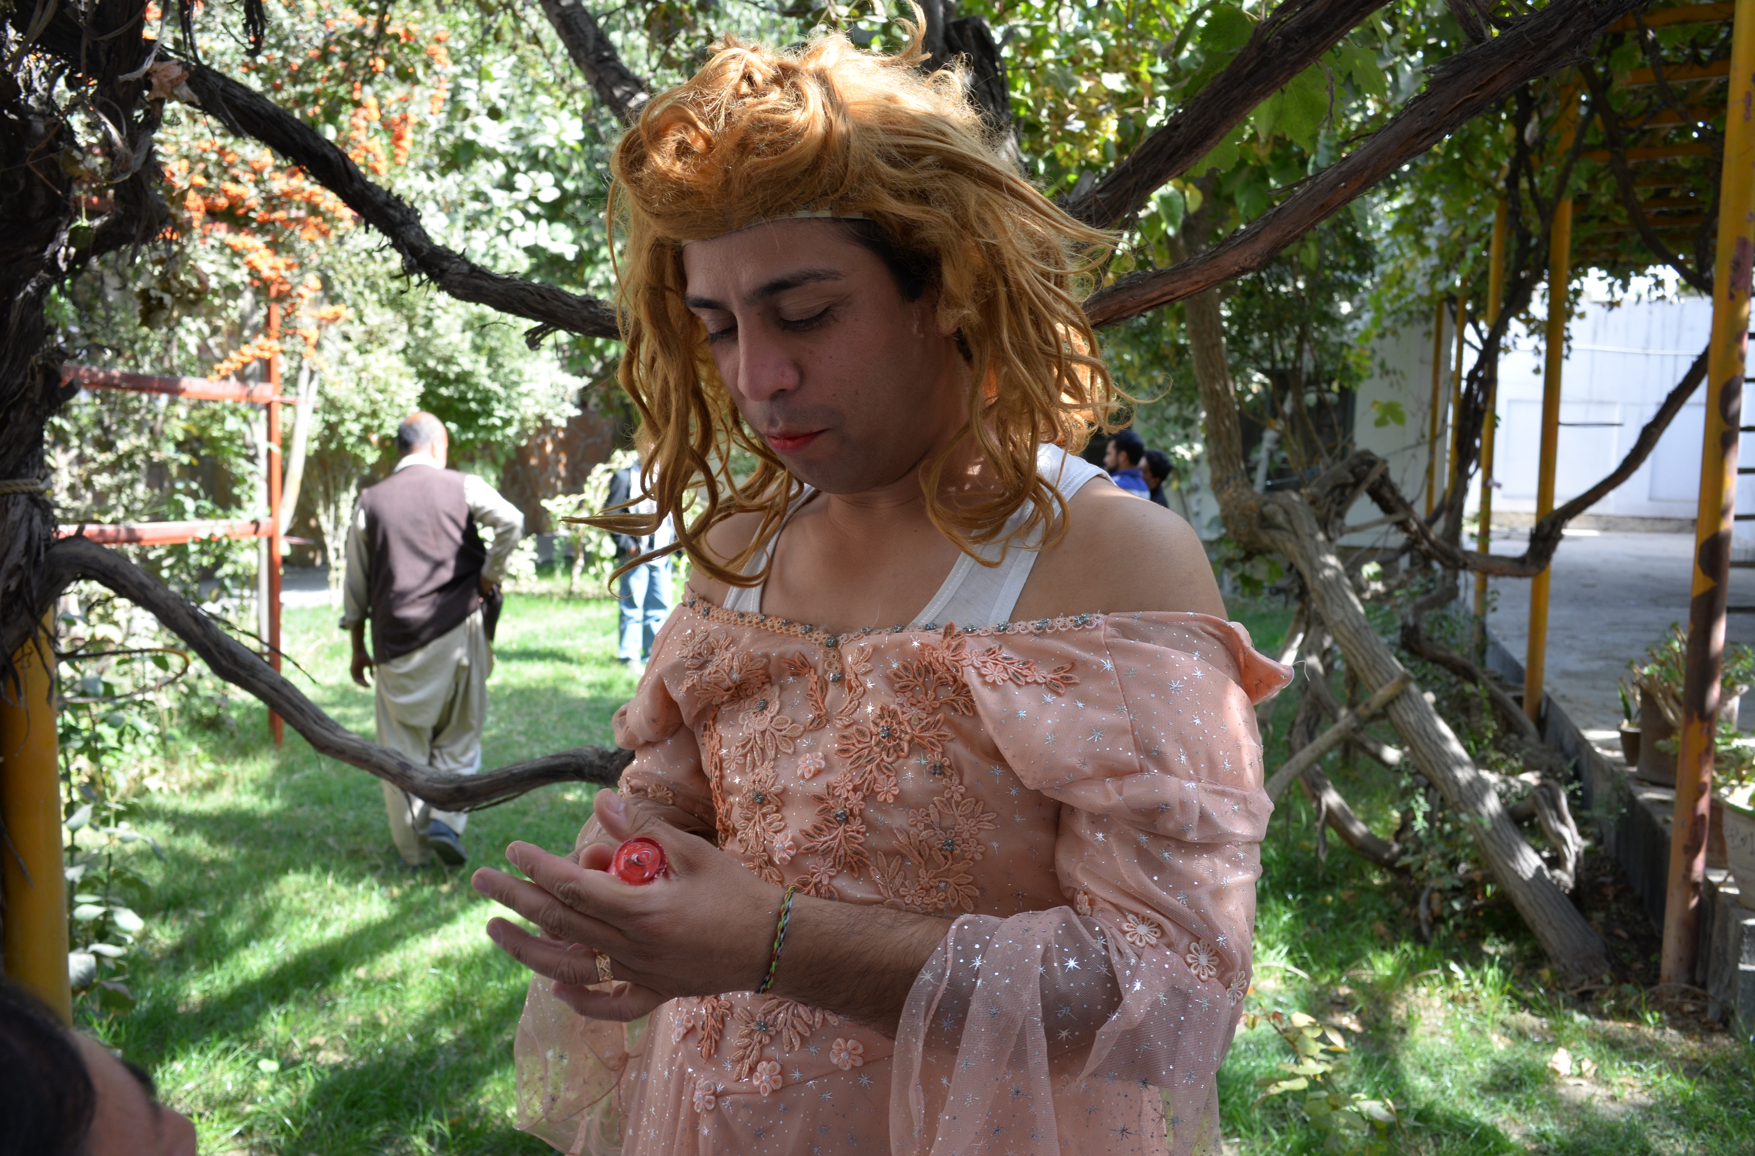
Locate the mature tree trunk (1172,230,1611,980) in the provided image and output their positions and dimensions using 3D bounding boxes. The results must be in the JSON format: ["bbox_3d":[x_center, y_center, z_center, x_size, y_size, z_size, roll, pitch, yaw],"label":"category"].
[{"bbox_3d":[1.669,-0.028,4.600,1.200,2.350,0.750,1,5,0],"label":"mature tree trunk"}]

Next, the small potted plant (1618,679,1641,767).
[{"bbox_3d":[3.048,0.592,5.500,0.120,0.350,0.120,3,6,19],"label":"small potted plant"}]

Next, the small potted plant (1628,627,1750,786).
[{"bbox_3d":[3.156,0.487,5.300,0.460,0.590,0.460,3,6,19],"label":"small potted plant"}]

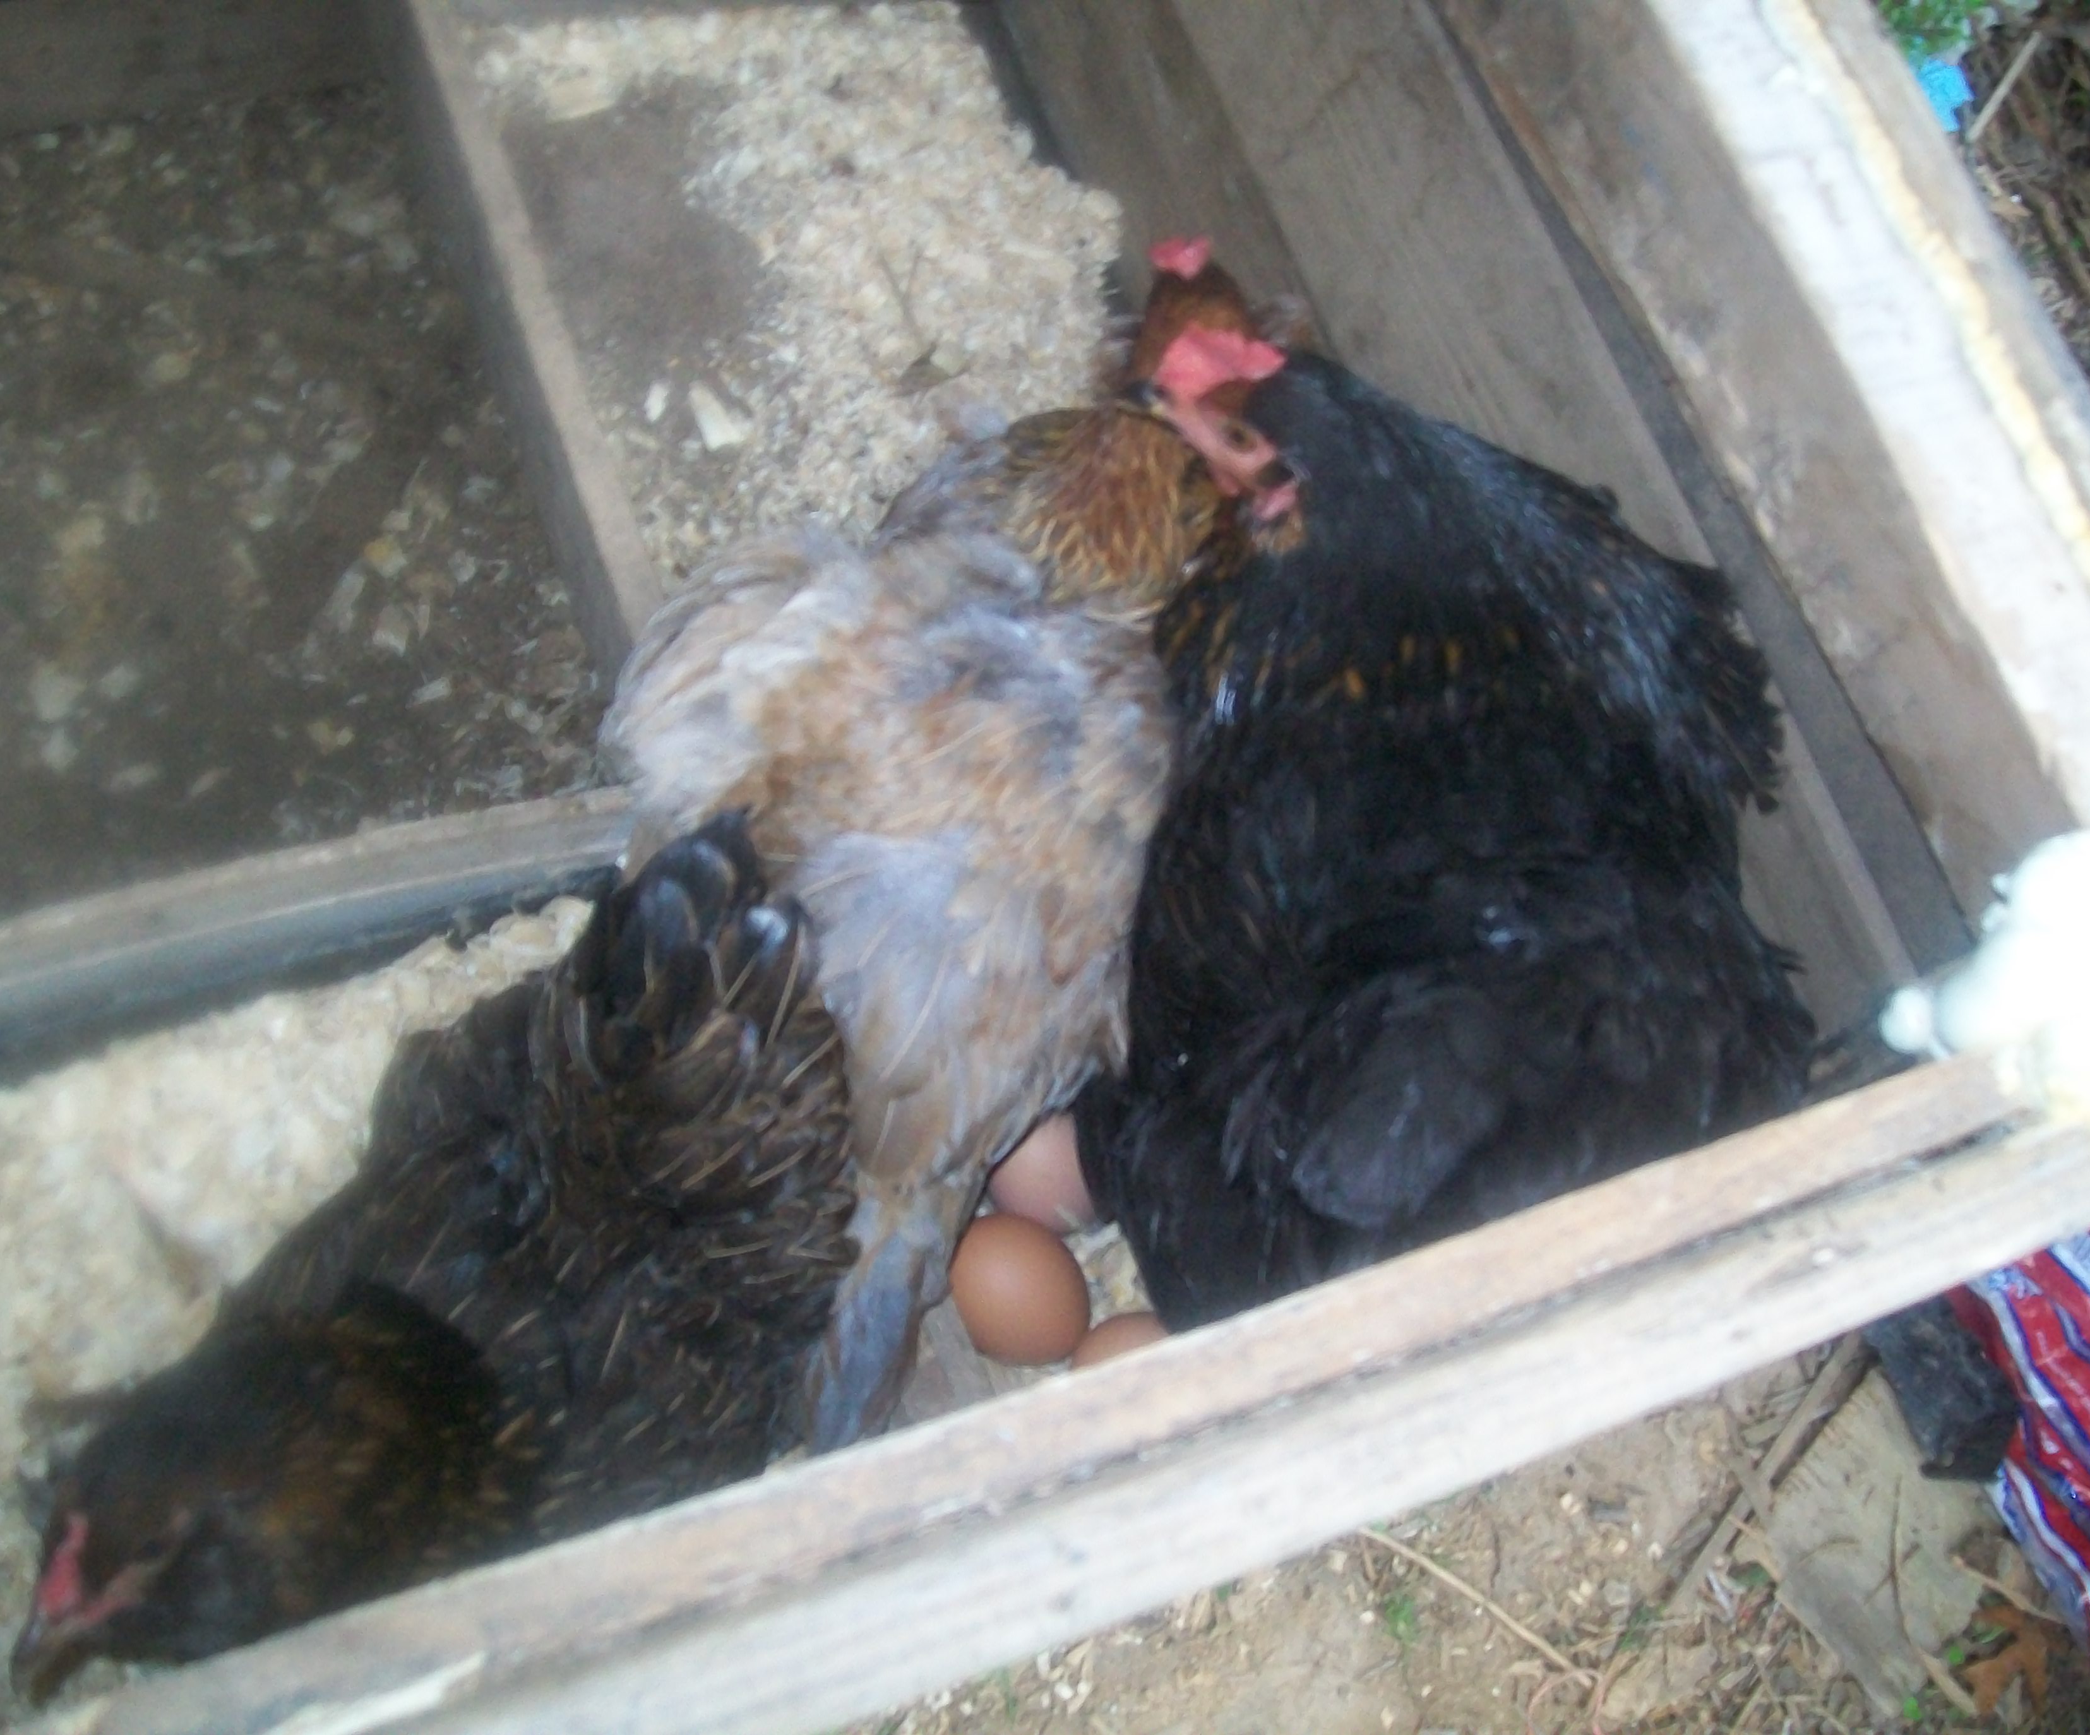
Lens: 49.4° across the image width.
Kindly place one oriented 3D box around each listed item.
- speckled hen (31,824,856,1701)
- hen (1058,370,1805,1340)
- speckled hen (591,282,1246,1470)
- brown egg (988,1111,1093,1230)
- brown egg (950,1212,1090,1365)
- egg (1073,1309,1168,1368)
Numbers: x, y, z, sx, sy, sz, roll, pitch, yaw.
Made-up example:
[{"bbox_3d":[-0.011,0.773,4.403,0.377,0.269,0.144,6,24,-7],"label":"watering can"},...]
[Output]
[{"bbox_3d":[-0.170,0.111,0.654,0.189,0.226,0.315,35,63,4],"label":"speckled hen"},{"bbox_3d":[0.089,0.013,0.726,0.194,0.289,0.299,-25,74,-22],"label":"hen"},{"bbox_3d":[-0.034,-0.001,0.709,0.189,0.278,0.331,10,64,-9],"label":"speckled hen"},{"bbox_3d":[0.004,0.105,0.799,0.046,0.046,0.056,5,65,-11],"label":"brown egg"},{"bbox_3d":[-0.008,0.145,0.778,0.046,0.046,0.056,-14,70,-19],"label":"brown egg"},{"bbox_3d":[0.032,0.175,0.774,0.046,0.046,0.056,23,63,-2],"label":"egg"}]

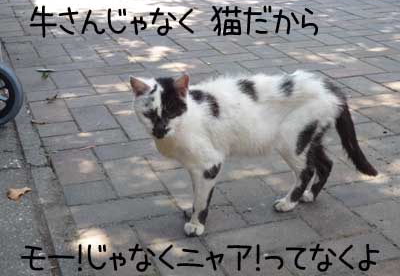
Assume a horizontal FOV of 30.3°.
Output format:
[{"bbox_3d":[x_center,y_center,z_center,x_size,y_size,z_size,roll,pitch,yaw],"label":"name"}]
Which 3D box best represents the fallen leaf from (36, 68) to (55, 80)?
[{"bbox_3d":[-0.481,-0.199,2.299,0.056,0.022,0.050,-1,21,0],"label":"fallen leaf"}]

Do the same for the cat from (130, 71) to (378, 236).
[{"bbox_3d":[0.117,0.006,1.345,0.490,0.294,0.150,-9,22,-21],"label":"cat"}]

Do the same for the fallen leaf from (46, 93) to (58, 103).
[{"bbox_3d":[-0.417,-0.118,2.089,0.034,0.016,0.030,-1,21,0],"label":"fallen leaf"}]

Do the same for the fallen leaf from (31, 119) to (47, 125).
[{"bbox_3d":[-0.414,-0.042,1.895,0.042,0.010,0.024,-1,21,0],"label":"fallen leaf"}]

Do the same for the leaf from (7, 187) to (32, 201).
[{"bbox_3d":[-0.362,0.109,1.482,0.053,0.015,0.037,-9,22,-20],"label":"leaf"}]

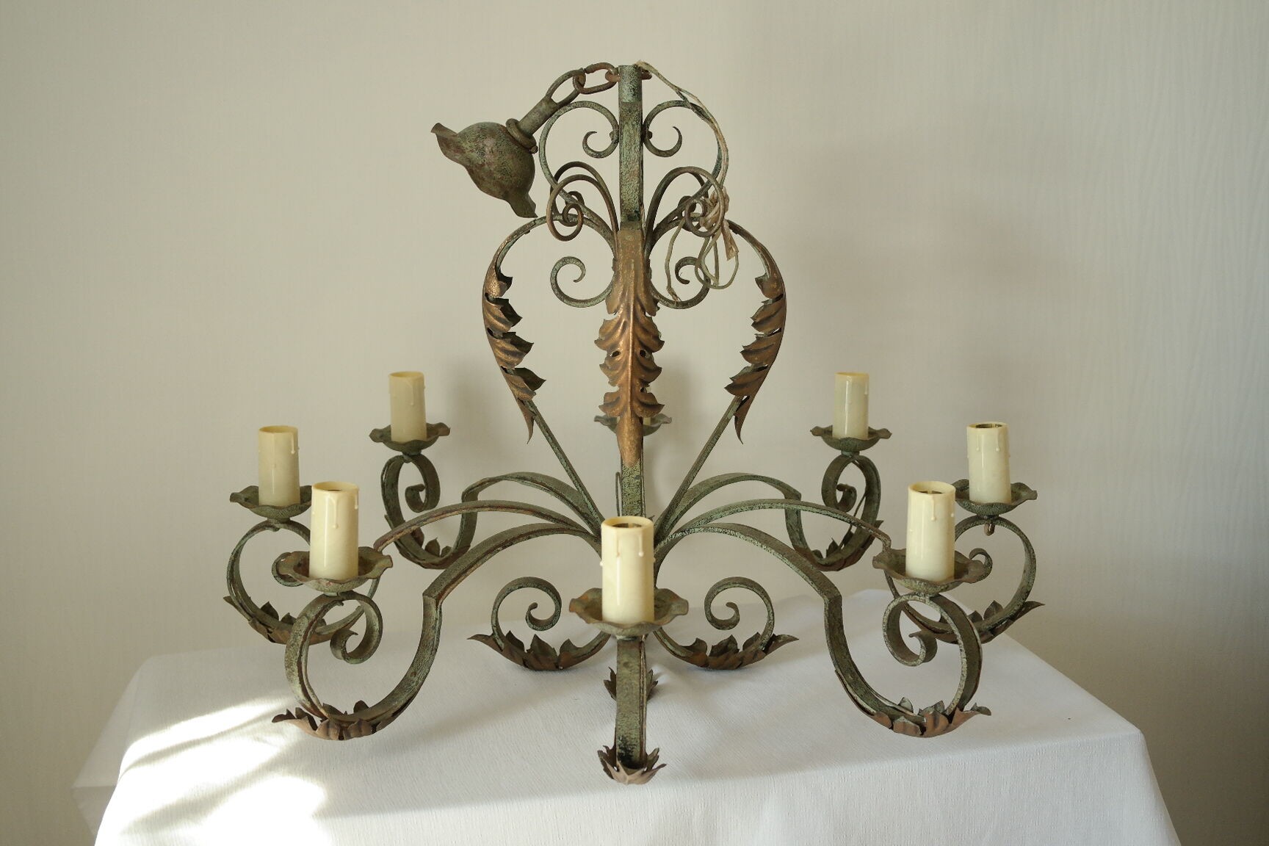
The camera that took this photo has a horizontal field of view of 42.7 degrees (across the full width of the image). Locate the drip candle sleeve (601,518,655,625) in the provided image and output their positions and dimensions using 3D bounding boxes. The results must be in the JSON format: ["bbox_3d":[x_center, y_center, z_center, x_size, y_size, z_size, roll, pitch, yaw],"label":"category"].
[{"bbox_3d":[-0.004,0.088,0.949,0.030,0.062,0.030,0,12,0],"label":"drip candle sleeve"}]

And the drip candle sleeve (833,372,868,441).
[{"bbox_3d":[0.186,-0.011,1.389,0.030,0.062,0.030,-1,12,0],"label":"drip candle sleeve"}]

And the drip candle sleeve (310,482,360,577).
[{"bbox_3d":[-0.189,0.070,1.025,0.030,0.062,0.030,3,12,-1],"label":"drip candle sleeve"}]

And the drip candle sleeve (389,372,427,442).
[{"bbox_3d":[-0.194,-0.010,1.389,0.030,0.062,0.030,0,12,0],"label":"drip candle sleeve"}]

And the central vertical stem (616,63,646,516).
[{"bbox_3d":[-0.003,-0.076,1.183,0.017,0.361,0.017,0,13,0],"label":"central vertical stem"}]

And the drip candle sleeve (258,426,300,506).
[{"bbox_3d":[-0.264,0.035,1.207,0.030,0.062,0.030,2,12,0],"label":"drip candle sleeve"}]

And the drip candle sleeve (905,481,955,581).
[{"bbox_3d":[0.188,0.071,1.024,0.030,0.062,0.030,-1,12,0],"label":"drip candle sleeve"}]

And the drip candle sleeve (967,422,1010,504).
[{"bbox_3d":[0.264,0.032,1.206,0.030,0.062,0.030,-4,12,1],"label":"drip candle sleeve"}]

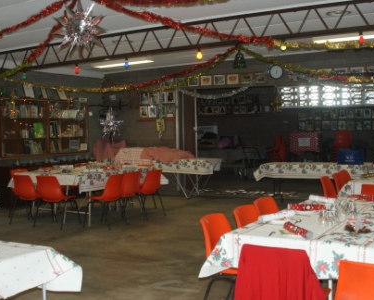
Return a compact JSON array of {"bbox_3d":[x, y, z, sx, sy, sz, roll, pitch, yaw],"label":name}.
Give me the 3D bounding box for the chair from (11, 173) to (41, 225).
[{"bbox_3d":[-2.319,0.737,7.885,0.500,0.750,0.520,1,3,29],"label":"chair"}]

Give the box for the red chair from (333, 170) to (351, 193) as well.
[{"bbox_3d":[2.360,0.714,7.380,0.500,0.775,0.450,1,4,27],"label":"red chair"}]

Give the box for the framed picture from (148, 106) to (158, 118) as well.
[{"bbox_3d":[-0.781,-0.858,11.935,0.234,0.277,0.030,0,2,31],"label":"framed picture"}]

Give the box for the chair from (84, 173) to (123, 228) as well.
[{"bbox_3d":[-1.242,0.775,8.071,0.530,0.795,0.490,0,2,31],"label":"chair"}]

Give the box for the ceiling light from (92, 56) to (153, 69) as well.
[{"bbox_3d":[-1.184,-1.631,9.800,1.240,0.100,0.200,-2,2,29],"label":"ceiling light"}]

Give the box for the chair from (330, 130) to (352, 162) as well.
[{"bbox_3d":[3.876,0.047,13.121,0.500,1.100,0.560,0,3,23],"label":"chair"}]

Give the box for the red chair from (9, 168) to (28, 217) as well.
[{"bbox_3d":[-2.729,0.745,9.035,0.520,0.790,0.500,0,3,29],"label":"red chair"}]

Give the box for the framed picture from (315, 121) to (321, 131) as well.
[{"bbox_3d":[3.613,-0.666,14.398,0.190,0.250,0.025,0,3,27],"label":"framed picture"}]

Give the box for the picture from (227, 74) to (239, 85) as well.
[{"bbox_3d":[0.900,-1.370,10.168,0.250,0.205,0.025,1,4,25],"label":"picture"}]

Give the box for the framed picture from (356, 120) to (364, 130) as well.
[{"bbox_3d":[4.640,-0.654,14.060,0.183,0.250,0.030,0,2,31],"label":"framed picture"}]

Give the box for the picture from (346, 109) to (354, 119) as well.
[{"bbox_3d":[4.066,-0.904,13.069,0.190,0.240,0.025,1,4,25],"label":"picture"}]

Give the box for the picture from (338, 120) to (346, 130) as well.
[{"bbox_3d":[4.246,-0.665,14.292,0.197,0.254,0.030,0,2,31],"label":"picture"}]

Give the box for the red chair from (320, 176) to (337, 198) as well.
[{"bbox_3d":[2.054,0.734,6.928,0.520,0.750,0.500,1,3,29],"label":"red chair"}]

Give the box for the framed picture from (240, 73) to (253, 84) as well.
[{"bbox_3d":[1.147,-1.369,10.050,0.255,0.215,0.025,1,4,25],"label":"framed picture"}]

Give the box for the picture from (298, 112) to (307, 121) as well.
[{"bbox_3d":[3.280,-0.958,14.846,0.239,0.229,0.030,0,2,31],"label":"picture"}]

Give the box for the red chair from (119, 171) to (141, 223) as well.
[{"bbox_3d":[-0.984,0.750,8.569,0.530,0.795,0.490,0,2,31],"label":"red chair"}]

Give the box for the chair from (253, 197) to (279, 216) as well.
[{"bbox_3d":[0.912,0.861,4.889,0.520,0.790,0.500,1,3,35],"label":"chair"}]

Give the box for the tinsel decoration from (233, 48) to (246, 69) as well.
[{"bbox_3d":[0.665,-1.139,6.550,0.150,0.235,0.120,1,3,29],"label":"tinsel decoration"}]

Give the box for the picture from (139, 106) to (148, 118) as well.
[{"bbox_3d":[-0.925,-0.804,11.219,0.197,0.257,0.025,1,3,29],"label":"picture"}]

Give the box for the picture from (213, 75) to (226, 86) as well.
[{"bbox_3d":[0.645,-1.371,10.290,0.250,0.210,0.025,1,4,25],"label":"picture"}]

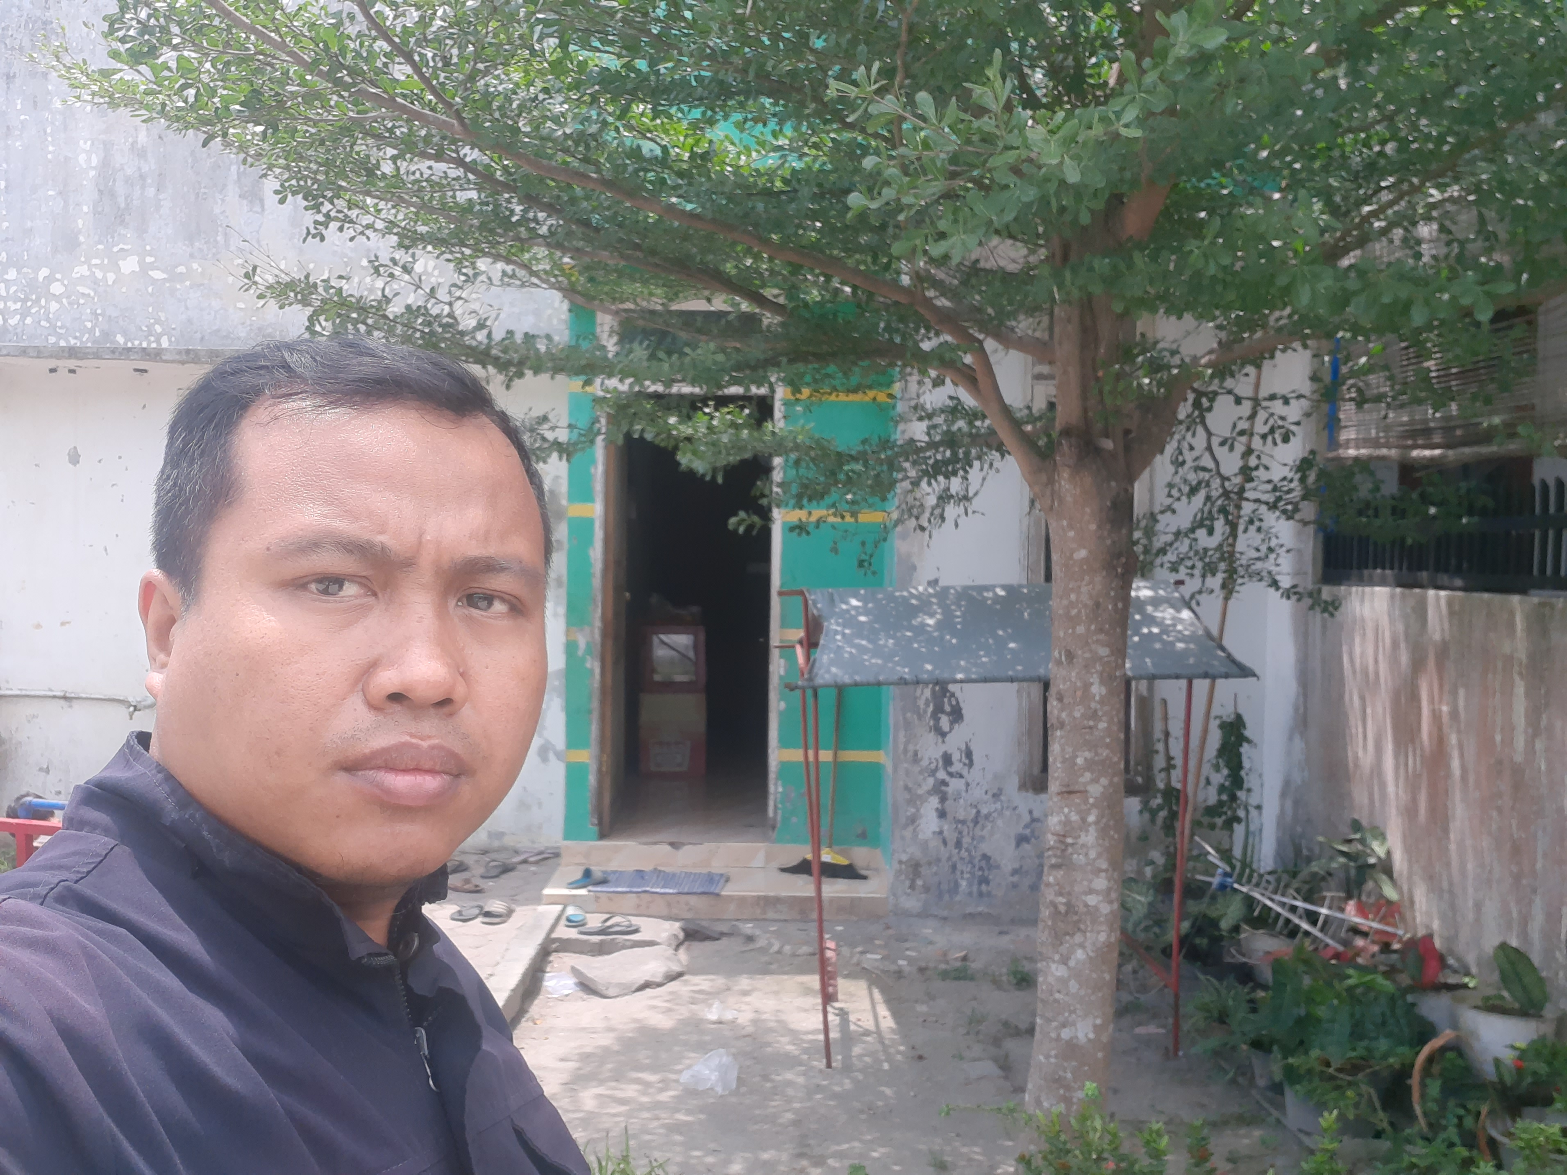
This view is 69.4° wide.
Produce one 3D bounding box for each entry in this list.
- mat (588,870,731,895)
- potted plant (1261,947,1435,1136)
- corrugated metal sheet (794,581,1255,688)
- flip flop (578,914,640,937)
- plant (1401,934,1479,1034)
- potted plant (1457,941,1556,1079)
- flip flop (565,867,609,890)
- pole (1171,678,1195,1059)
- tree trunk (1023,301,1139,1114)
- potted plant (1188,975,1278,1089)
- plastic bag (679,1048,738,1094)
[{"bbox_3d":[-0.544,1.289,4.972,0.570,0.016,0.300,1,3,-1],"label":"mat"},{"bbox_3d":[1.668,1.310,3.369,0.460,0.490,0.440,1,3,-3],"label":"potted plant"},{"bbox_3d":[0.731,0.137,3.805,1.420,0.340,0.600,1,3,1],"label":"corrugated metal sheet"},{"bbox_3d":[-0.707,1.358,4.592,0.255,0.070,0.100,1,3,-10],"label":"flip flop"},{"bbox_3d":[2.255,1.363,3.902,0.260,0.348,0.260,1,3,-3],"label":"plant"},{"bbox_3d":[2.275,1.338,3.601,0.285,0.436,0.280,1,3,-3],"label":"potted plant"},{"bbox_3d":[-0.842,1.255,4.936,0.220,0.075,0.095,-1,4,-38],"label":"flip flop"},{"bbox_3d":[1.285,0.903,3.642,0.027,1.250,0.027,1,3,-3],"label":"pole"},{"bbox_3d":[0.879,0.350,3.333,0.260,2.370,0.260,1,3,-3],"label":"tree trunk"},{"bbox_3d":[1.417,1.379,3.582,0.270,0.313,0.270,1,3,-3],"label":"potted plant"},{"bbox_3d":[-0.223,1.461,3.458,0.175,0.085,0.160,1,3,-3],"label":"plastic bag"}]

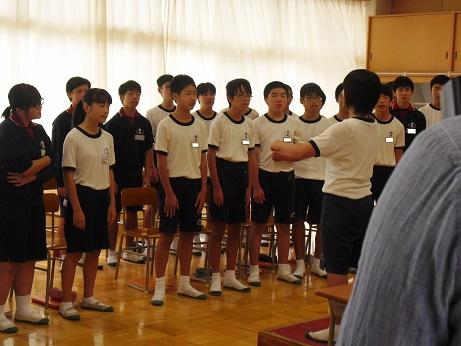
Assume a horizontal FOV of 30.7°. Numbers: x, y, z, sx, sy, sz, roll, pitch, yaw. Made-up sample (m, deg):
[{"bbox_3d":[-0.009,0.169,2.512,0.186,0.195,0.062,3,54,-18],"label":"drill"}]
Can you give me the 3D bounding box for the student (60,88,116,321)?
[{"bbox_3d":[-1.002,0.197,5.854,0.300,1.570,0.420,6,7,40],"label":"student"}]

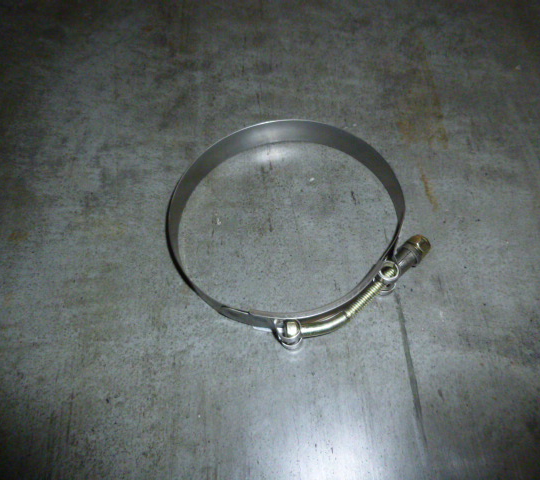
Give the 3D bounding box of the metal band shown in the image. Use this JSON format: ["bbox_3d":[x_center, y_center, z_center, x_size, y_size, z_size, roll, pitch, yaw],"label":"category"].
[{"bbox_3d":[0.008,-0.014,0.255,0.126,0.019,0.124,-3,59,5],"label":"metal band"}]

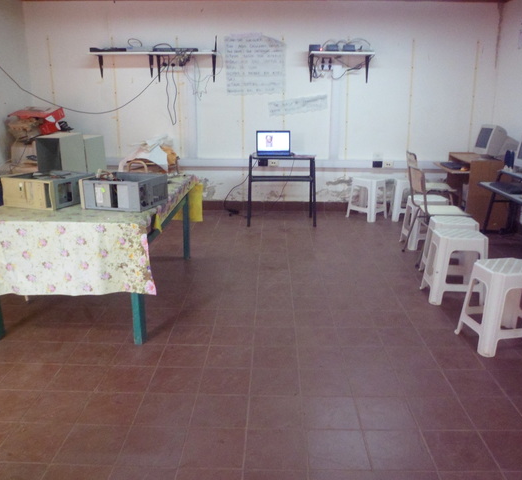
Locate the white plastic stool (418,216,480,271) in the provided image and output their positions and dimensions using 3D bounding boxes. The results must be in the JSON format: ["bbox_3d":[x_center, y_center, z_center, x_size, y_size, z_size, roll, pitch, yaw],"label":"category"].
[{"bbox_3d":[1.444,0.070,3.688,0.355,0.456,0.355,2,16,7],"label":"white plastic stool"}]

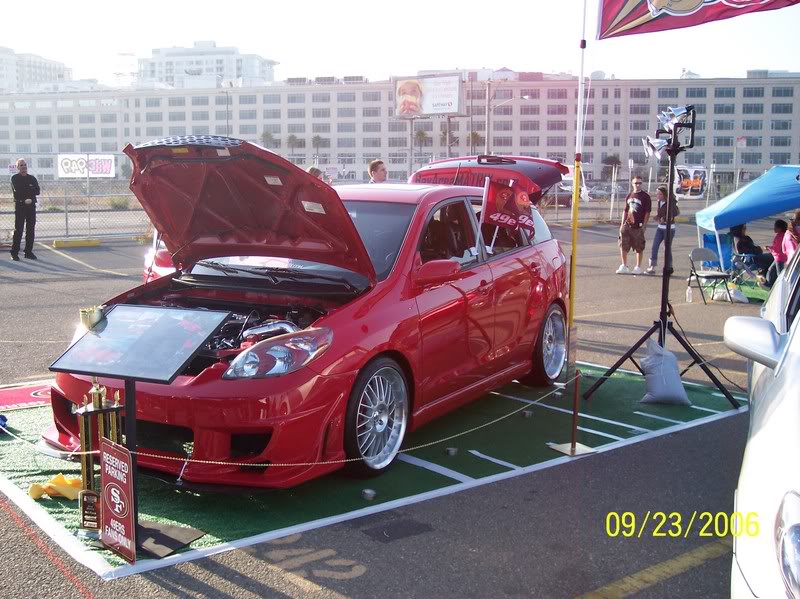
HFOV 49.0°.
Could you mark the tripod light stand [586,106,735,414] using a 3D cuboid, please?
[{"bbox_3d":[1.971,-0.358,6.605,1.080,2.140,0.970,1,7,0],"label":"tripod light stand"}]

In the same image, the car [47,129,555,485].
[{"bbox_3d":[-0.174,-0.116,6.052,1.800,1.720,4.420,5,8,30],"label":"car"}]

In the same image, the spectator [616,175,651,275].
[{"bbox_3d":[4.230,-1.341,15.901,0.570,1.740,0.420,5,8,28],"label":"spectator"}]

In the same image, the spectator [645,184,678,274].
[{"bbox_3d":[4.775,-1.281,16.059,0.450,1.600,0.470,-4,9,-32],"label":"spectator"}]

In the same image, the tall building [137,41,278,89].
[{"bbox_3d":[-79.729,-75.182,363.523,49.000,57.000,32.000,2,7,11],"label":"tall building"}]

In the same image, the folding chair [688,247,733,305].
[{"bbox_3d":[4.315,-0.343,12.148,0.460,0.770,0.500,-2,8,-18],"label":"folding chair"}]

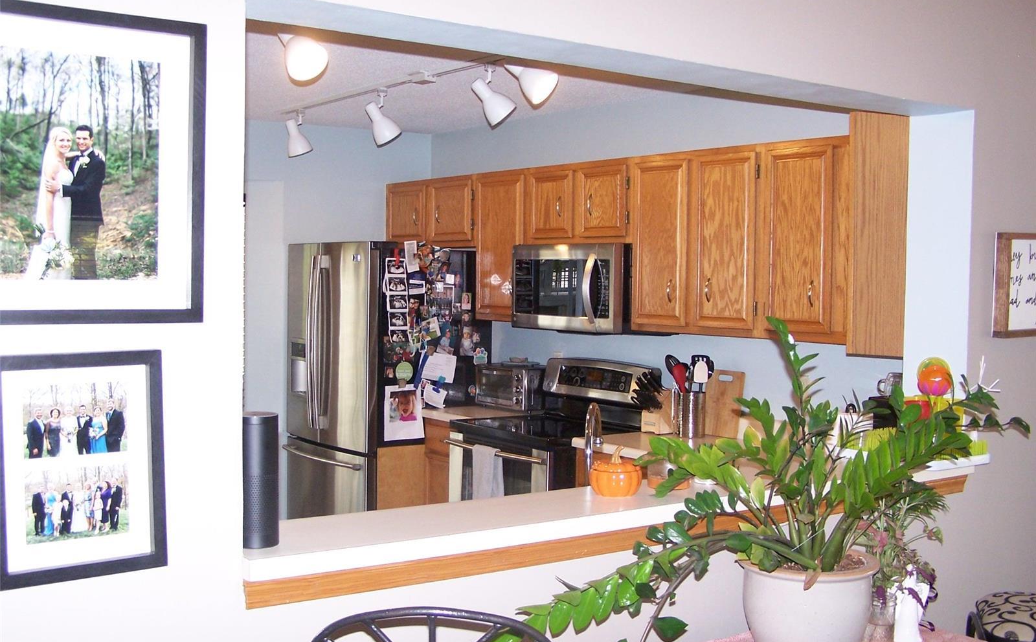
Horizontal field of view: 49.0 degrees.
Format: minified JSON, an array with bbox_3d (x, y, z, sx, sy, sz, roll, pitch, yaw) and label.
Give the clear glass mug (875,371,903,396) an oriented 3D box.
[{"bbox_3d":[1.315,0.225,4.000,0.112,0.090,0.085,1,2,11],"label":"clear glass mug"}]

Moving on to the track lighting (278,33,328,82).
[{"bbox_3d":[-0.678,-0.840,3.550,0.130,0.220,0.200,-1,3,-37],"label":"track lighting"}]

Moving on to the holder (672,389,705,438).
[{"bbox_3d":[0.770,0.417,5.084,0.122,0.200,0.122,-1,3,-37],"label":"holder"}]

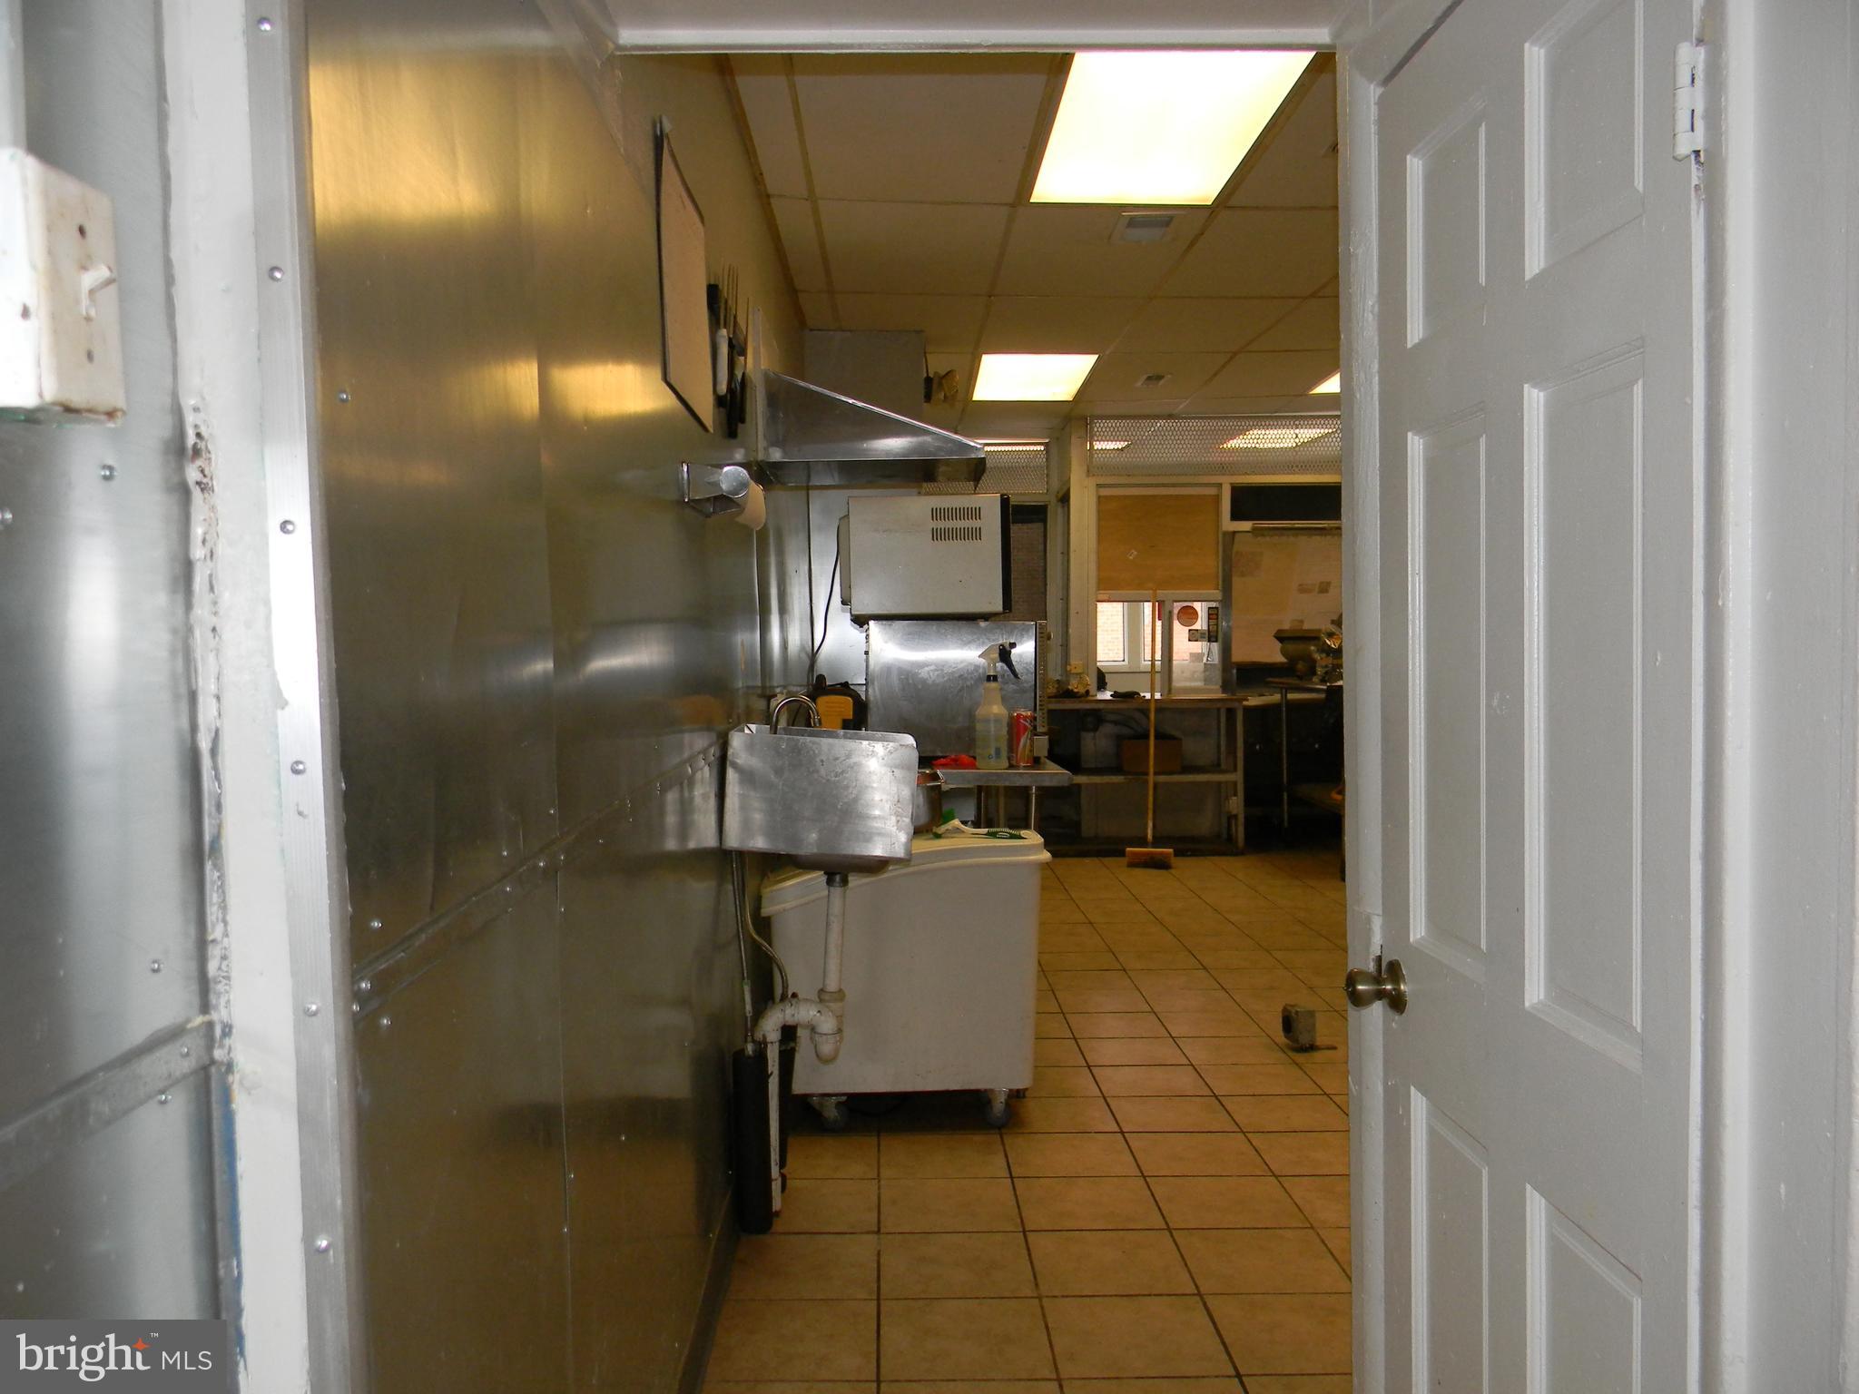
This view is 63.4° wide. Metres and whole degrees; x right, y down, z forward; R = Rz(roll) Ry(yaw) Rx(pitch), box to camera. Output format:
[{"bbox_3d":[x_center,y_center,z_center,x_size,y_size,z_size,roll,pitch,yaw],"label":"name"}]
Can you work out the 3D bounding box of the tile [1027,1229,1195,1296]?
[{"bbox_3d":[0.360,1.141,3.020,0.302,0.010,0.302,0,2,-2],"label":"tile"}]

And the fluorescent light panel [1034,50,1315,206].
[{"bbox_3d":[0.597,-1.486,3.956,0.570,0.050,1.180,0,2,-1],"label":"fluorescent light panel"}]

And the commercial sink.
[{"bbox_3d":[-0.225,0.217,3.241,0.387,0.290,0.320,3,2,-2],"label":"commercial sink"}]

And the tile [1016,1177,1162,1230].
[{"bbox_3d":[0.347,1.116,3.291,0.302,0.010,0.302,0,2,-2],"label":"tile"}]

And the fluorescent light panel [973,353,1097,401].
[{"bbox_3d":[0.520,-1.641,7.639,0.570,0.060,1.200,0,2,-2],"label":"fluorescent light panel"}]

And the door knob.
[{"bbox_3d":[0.543,0.353,1.830,0.063,0.065,0.065,0,2,-2],"label":"door knob"}]

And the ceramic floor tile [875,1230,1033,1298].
[{"bbox_3d":[0.052,1.127,2.975,0.302,0.010,0.302,0,2,-2],"label":"ceramic floor tile"}]

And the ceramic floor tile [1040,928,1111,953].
[{"bbox_3d":[0.564,1.007,6.085,0.302,0.010,0.302,0,2,-2],"label":"ceramic floor tile"}]

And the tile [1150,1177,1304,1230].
[{"bbox_3d":[0.665,1.138,3.375,0.304,0.010,0.304,0,2,-2],"label":"tile"}]

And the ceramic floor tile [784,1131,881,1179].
[{"bbox_3d":[-0.278,1.133,3.672,0.305,0.010,0.305,0,2,-2],"label":"ceramic floor tile"}]

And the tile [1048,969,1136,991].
[{"bbox_3d":[0.584,1.032,5.447,0.302,0.010,0.302,0,2,-2],"label":"tile"}]

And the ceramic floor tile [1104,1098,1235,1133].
[{"bbox_3d":[0.631,1.092,3.914,0.302,0.010,0.302,0,2,-2],"label":"ceramic floor tile"}]

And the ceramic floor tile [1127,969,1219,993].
[{"bbox_3d":[0.894,1.038,5.493,0.302,0.010,0.302,0,2,-2],"label":"ceramic floor tile"}]

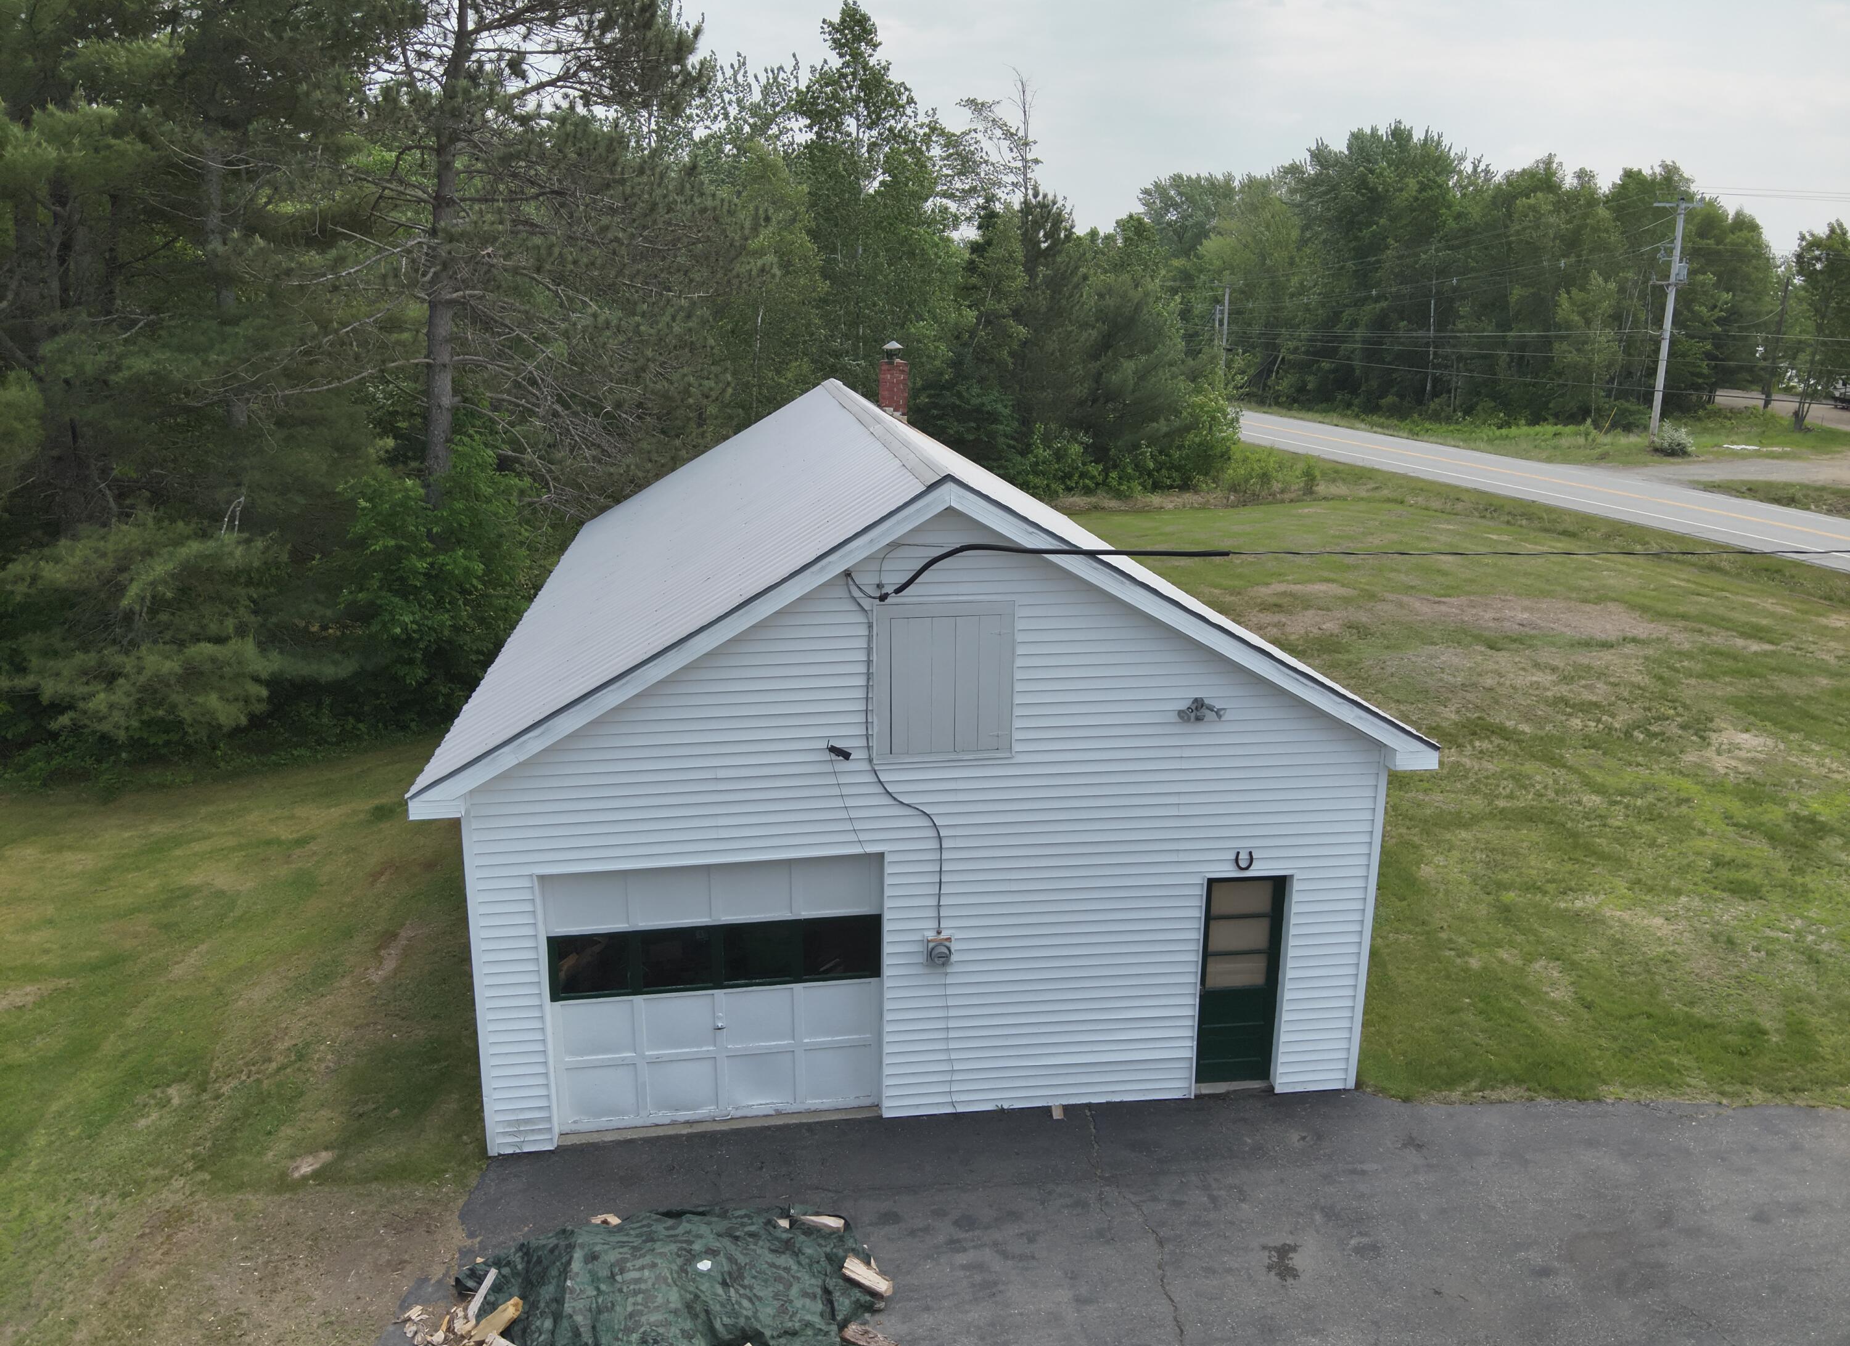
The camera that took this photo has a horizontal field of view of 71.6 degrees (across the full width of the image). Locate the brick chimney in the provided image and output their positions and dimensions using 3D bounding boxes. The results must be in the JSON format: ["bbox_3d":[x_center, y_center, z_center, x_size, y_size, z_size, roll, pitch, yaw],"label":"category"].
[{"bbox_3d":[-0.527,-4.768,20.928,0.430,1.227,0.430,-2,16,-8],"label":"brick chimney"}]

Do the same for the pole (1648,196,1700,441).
[{"bbox_3d":[38.904,-18.407,67.270,2.800,12.289,0.600,-3,16,-8],"label":"pole"}]

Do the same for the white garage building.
[{"bbox_3d":[-0.657,-0.426,15.657,7.970,5.478,12.047,-2,16,-8],"label":"white garage building"}]

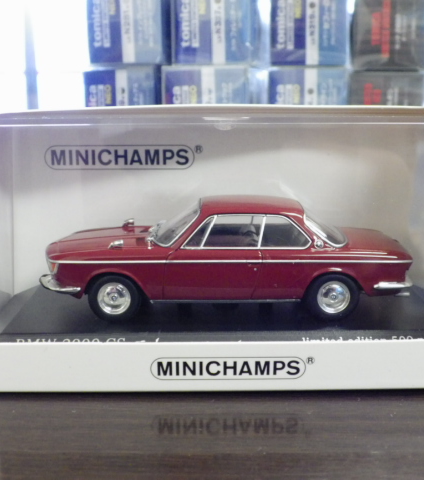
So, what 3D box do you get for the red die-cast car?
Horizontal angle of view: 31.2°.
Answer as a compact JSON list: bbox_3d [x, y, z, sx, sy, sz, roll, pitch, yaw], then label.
[{"bbox_3d":[0.003,0.004,0.220,0.105,0.032,0.039,-1,11,0],"label":"red die-cast car"}]

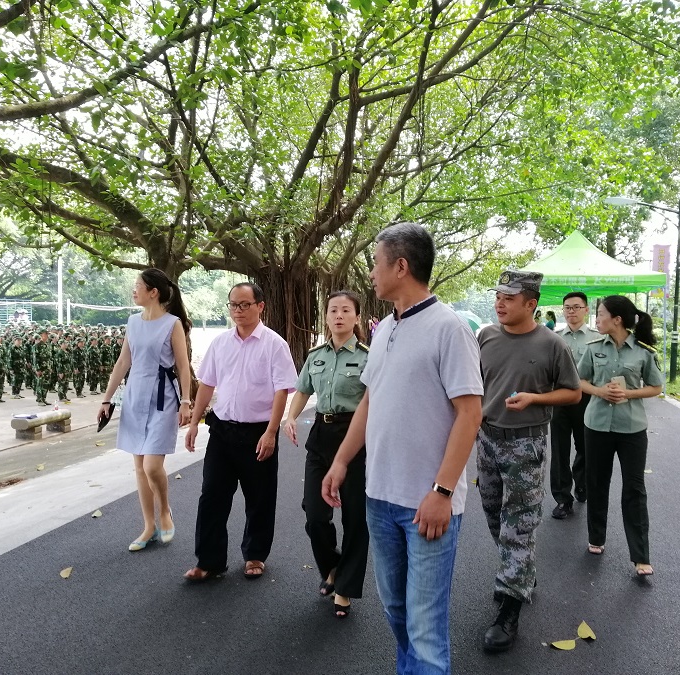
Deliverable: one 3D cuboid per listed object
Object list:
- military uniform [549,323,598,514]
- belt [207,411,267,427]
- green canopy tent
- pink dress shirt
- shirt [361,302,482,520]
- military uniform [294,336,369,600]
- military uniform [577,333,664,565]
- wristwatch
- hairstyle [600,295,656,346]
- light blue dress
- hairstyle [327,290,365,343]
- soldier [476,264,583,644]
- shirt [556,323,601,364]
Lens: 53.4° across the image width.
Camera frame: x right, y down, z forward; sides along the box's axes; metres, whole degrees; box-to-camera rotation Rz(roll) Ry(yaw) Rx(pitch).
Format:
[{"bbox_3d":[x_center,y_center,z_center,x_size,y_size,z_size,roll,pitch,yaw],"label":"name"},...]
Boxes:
[{"bbox_3d":[1.847,0.594,5.280,0.480,1.450,0.420,1,2,15],"label":"military uniform"},{"bbox_3d":[-0.565,0.478,3.920,0.370,0.060,0.270,1,2,14],"label":"belt"},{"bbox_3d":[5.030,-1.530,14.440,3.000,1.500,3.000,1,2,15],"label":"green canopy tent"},{"bbox_3d":[-0.525,0.193,3.840,0.550,0.580,0.310,1,2,8],"label":"pink dress shirt"},{"bbox_3d":[0.246,0.215,2.150,0.500,0.700,0.310,2,3,41],"label":"shirt"},{"bbox_3d":[-0.034,0.666,3.490,0.440,1.340,0.440,1,2,14],"label":"military uniform"},{"bbox_3d":[1.687,0.659,4.050,0.500,1.370,0.420,1,2,22],"label":"military uniform"},{"bbox_3d":[0.326,0.488,2.170,0.068,0.024,0.055,22,-11,3],"label":"wristwatch"},{"bbox_3d":[1.770,-0.104,4.150,0.330,0.320,0.200,1,2,6],"label":"hairstyle"},{"bbox_3d":[-1.176,0.282,4.150,0.410,0.870,0.330,1,2,18],"label":"light blue dress"},{"bbox_3d":[0.034,-0.110,3.550,0.190,0.270,0.230,1,2,12],"label":"hairstyle"},{"bbox_3d":[0.888,0.530,3.200,0.540,1.710,0.560,1,2,22],"label":"soldier"},{"bbox_3d":[1.840,0.120,5.240,0.500,0.480,0.280,1,2,17],"label":"shirt"}]

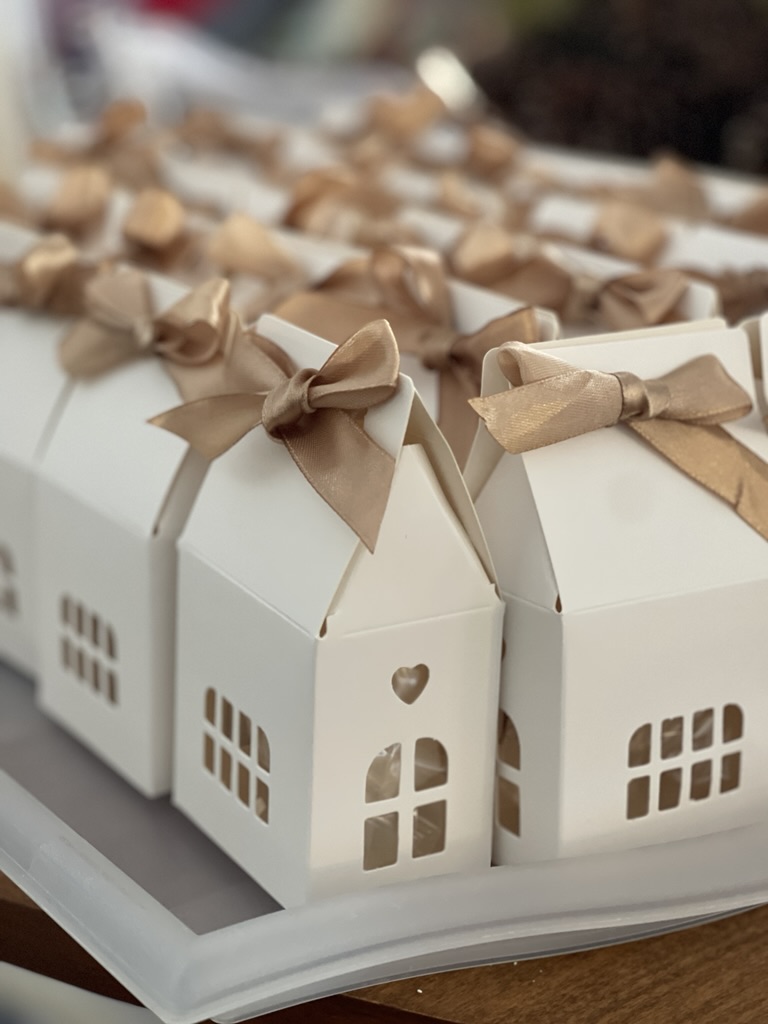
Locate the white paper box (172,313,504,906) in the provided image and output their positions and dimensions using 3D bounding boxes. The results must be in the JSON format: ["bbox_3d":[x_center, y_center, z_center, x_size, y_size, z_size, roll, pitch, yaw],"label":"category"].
[{"bbox_3d":[-0.018,0.031,0.660,0.072,0.185,0.105,-8,19,-30],"label":"white paper box"}]

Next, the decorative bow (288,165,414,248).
[{"bbox_3d":[-0.018,-0.156,0.968,0.037,0.041,0.082,-8,19,-30],"label":"decorative bow"}]

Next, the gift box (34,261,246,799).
[{"bbox_3d":[-0.084,0.002,0.753,0.072,0.185,0.105,-9,20,-32],"label":"gift box"}]

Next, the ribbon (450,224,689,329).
[{"bbox_3d":[0.077,-0.097,0.788,0.044,0.044,0.108,-8,19,-30],"label":"ribbon"}]

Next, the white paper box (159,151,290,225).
[{"bbox_3d":[-0.091,-0.107,1.108,0.072,0.185,0.105,-8,19,-30],"label":"white paper box"}]

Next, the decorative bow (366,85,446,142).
[{"bbox_3d":[0.017,-0.301,1.432,0.035,0.041,0.072,-8,19,-30],"label":"decorative bow"}]

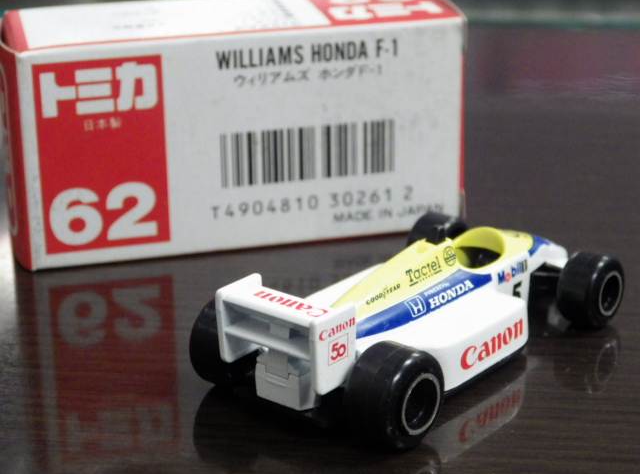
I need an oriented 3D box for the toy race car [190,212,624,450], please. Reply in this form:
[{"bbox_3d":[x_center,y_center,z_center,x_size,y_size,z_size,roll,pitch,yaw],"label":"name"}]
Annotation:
[{"bbox_3d":[0.017,0.008,0.242,0.037,0.019,0.076,14,24,37],"label":"toy race car"}]

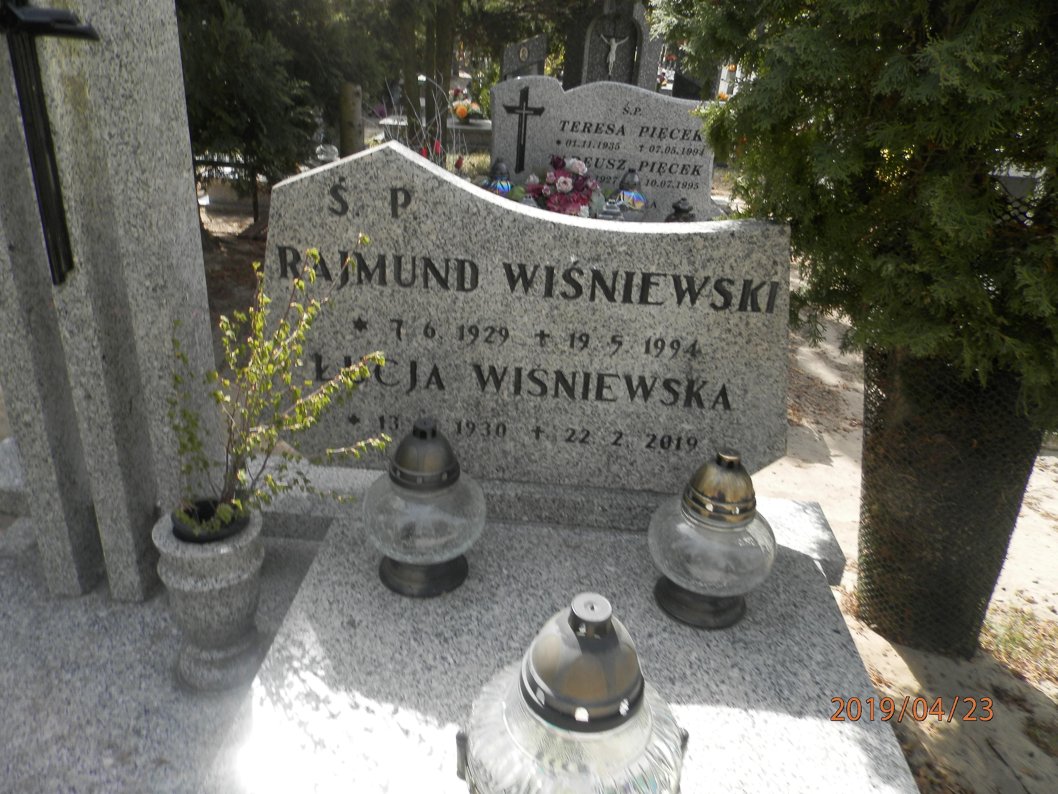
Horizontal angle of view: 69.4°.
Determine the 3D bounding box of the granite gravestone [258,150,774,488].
[{"bbox_3d":[-0.010,-0.126,1.367,0.997,0.595,0.080,4,24,1],"label":"granite gravestone"}]

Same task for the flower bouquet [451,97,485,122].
[{"bbox_3d":[-0.695,-3.303,8.800,0.360,0.300,0.290,4,24,1],"label":"flower bouquet"}]

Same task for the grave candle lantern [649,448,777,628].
[{"bbox_3d":[0.301,0.217,1.252,0.205,0.275,0.205,4,24,1],"label":"grave candle lantern"}]

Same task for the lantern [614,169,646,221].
[{"bbox_3d":[0.528,-1.012,3.849,0.158,0.253,0.158,4,24,1],"label":"lantern"}]

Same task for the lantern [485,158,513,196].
[{"bbox_3d":[-0.154,-1.066,3.858,0.158,0.253,0.158,4,24,1],"label":"lantern"}]

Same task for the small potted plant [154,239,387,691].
[{"bbox_3d":[-0.360,0.100,1.064,0.336,0.668,0.279,4,24,1],"label":"small potted plant"}]

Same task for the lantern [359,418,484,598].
[{"bbox_3d":[-0.174,0.173,1.280,0.205,0.276,0.205,4,24,1],"label":"lantern"}]

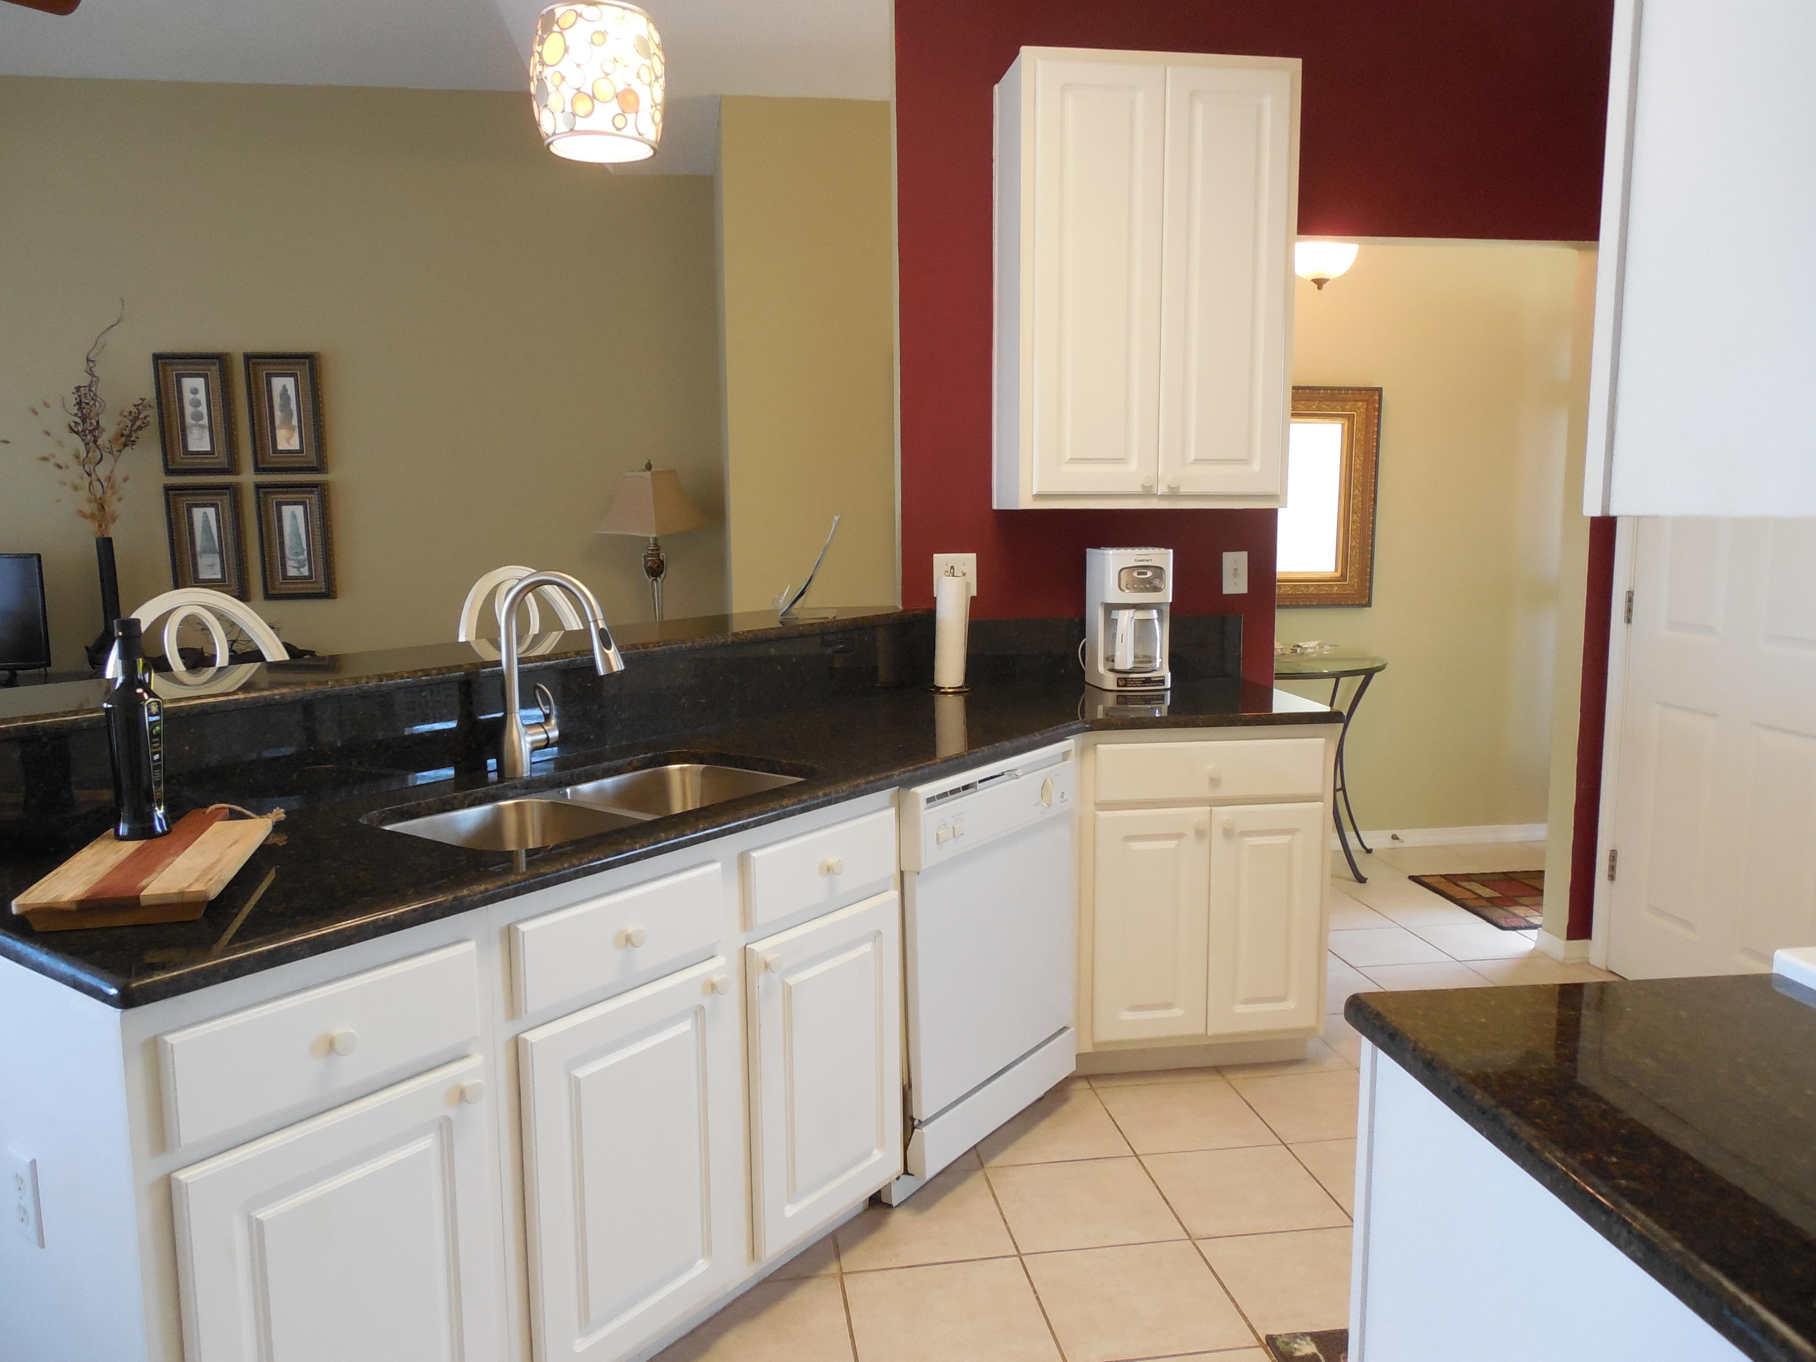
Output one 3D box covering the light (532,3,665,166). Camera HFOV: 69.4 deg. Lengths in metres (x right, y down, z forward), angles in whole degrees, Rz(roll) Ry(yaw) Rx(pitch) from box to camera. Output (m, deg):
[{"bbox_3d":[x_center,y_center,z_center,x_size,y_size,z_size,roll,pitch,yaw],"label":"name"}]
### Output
[{"bbox_3d":[-0.582,-1.127,2.472,0.245,0.234,0.245,-2,7,-8],"label":"light"}]

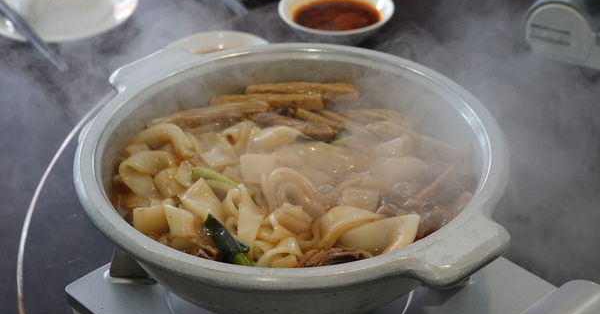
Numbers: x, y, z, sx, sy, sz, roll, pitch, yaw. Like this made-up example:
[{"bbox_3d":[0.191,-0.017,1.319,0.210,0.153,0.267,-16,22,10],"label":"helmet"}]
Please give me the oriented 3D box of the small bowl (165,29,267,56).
[{"bbox_3d":[-0.081,-0.085,1.327,0.116,0.034,0.116,0,35,0],"label":"small bowl"}]

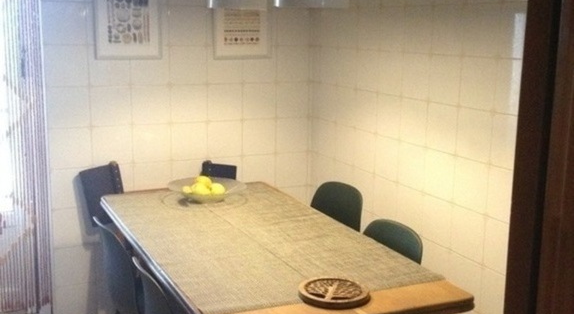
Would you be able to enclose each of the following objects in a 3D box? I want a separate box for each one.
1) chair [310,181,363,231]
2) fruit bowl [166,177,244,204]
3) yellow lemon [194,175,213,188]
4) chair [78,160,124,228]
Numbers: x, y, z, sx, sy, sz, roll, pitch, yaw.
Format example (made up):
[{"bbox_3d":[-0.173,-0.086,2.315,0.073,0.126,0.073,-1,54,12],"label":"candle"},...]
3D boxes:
[{"bbox_3d":[0.037,0.529,3.255,0.500,0.800,0.430,-6,12,-33],"label":"chair"},{"bbox_3d":[-0.340,0.149,3.149,0.336,0.070,0.336,1,10,0],"label":"fruit bowl"},{"bbox_3d":[-0.360,0.109,3.168,0.070,0.055,0.056,1,10,0],"label":"yellow lemon"},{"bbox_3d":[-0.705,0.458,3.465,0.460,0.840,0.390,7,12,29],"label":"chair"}]

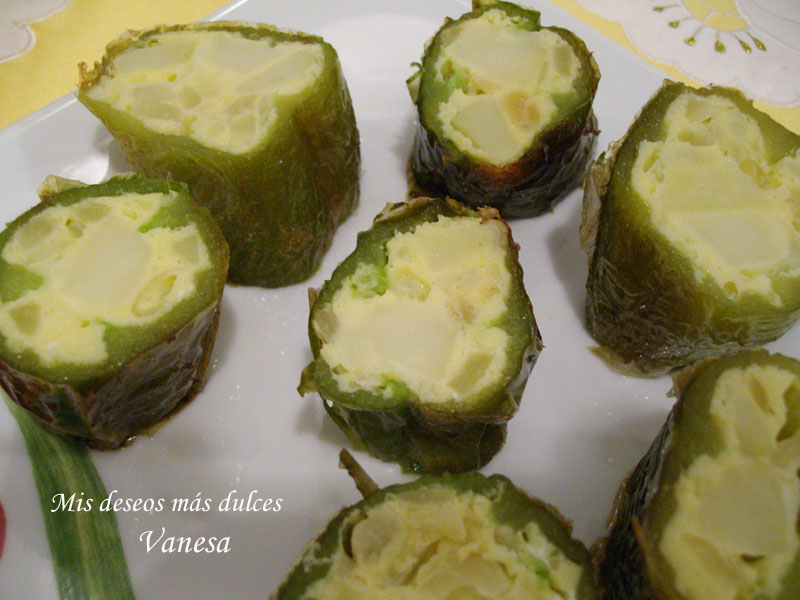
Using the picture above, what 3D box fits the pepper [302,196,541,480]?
[{"bbox_3d":[0.006,0.010,0.215,0.055,0.037,0.059,0,55,0],"label":"pepper"}]

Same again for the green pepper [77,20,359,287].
[{"bbox_3d":[-0.043,-0.036,0.211,0.061,0.046,0.050,-8,52,-6],"label":"green pepper"}]

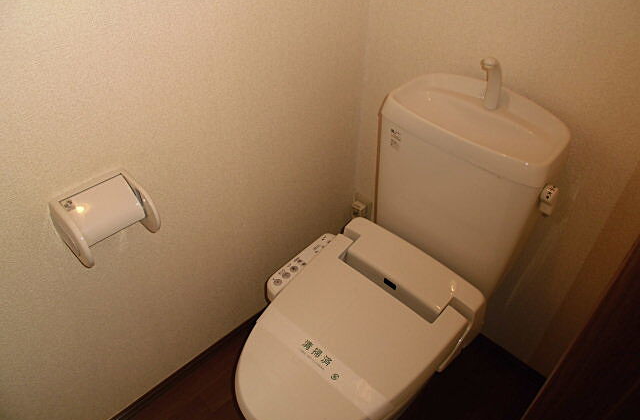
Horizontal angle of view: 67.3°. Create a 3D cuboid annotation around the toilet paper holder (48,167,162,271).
[{"bbox_3d":[-0.423,0.021,0.963,0.117,0.121,0.165,32,49,33],"label":"toilet paper holder"}]

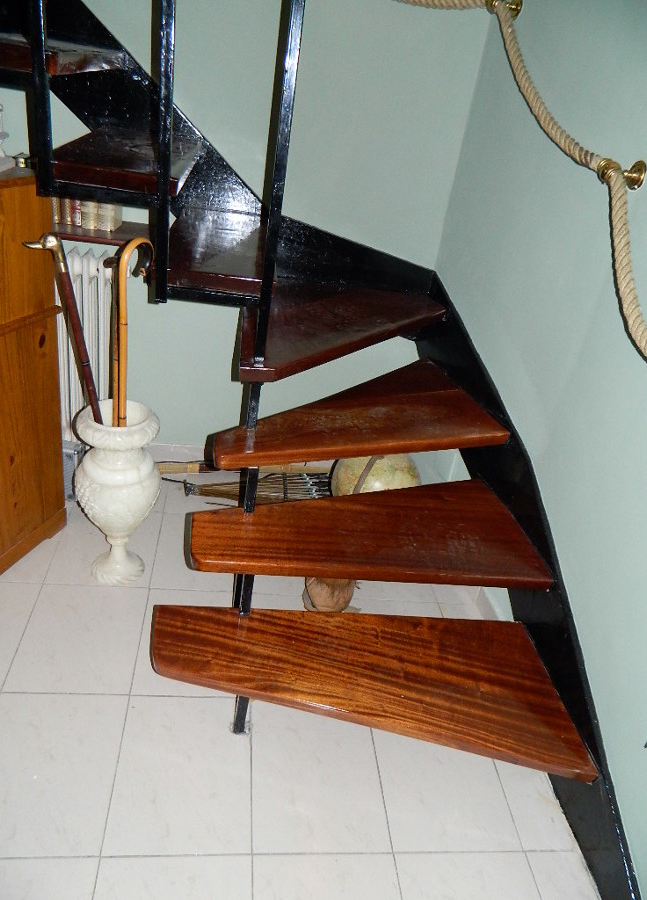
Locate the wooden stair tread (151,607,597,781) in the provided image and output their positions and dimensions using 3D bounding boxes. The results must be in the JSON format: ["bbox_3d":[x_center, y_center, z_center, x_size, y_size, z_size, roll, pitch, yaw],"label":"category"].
[{"bbox_3d":[0.086,0.580,1.574,1.026,0.039,0.457,5,30,-10],"label":"wooden stair tread"}]

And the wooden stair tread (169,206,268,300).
[{"bbox_3d":[-0.299,-0.608,1.916,0.297,0.039,0.828,5,30,-10],"label":"wooden stair tread"}]

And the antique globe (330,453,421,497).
[{"bbox_3d":[0.177,0.161,2.282,0.318,0.408,0.318,5,30,-10],"label":"antique globe"}]

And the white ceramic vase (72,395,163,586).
[{"bbox_3d":[-0.600,0.146,1.908,0.227,0.547,0.227,5,30,-10],"label":"white ceramic vase"}]

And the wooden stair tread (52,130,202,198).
[{"bbox_3d":[-0.517,-0.804,1.785,0.303,0.039,0.847,5,30,-10],"label":"wooden stair tread"}]

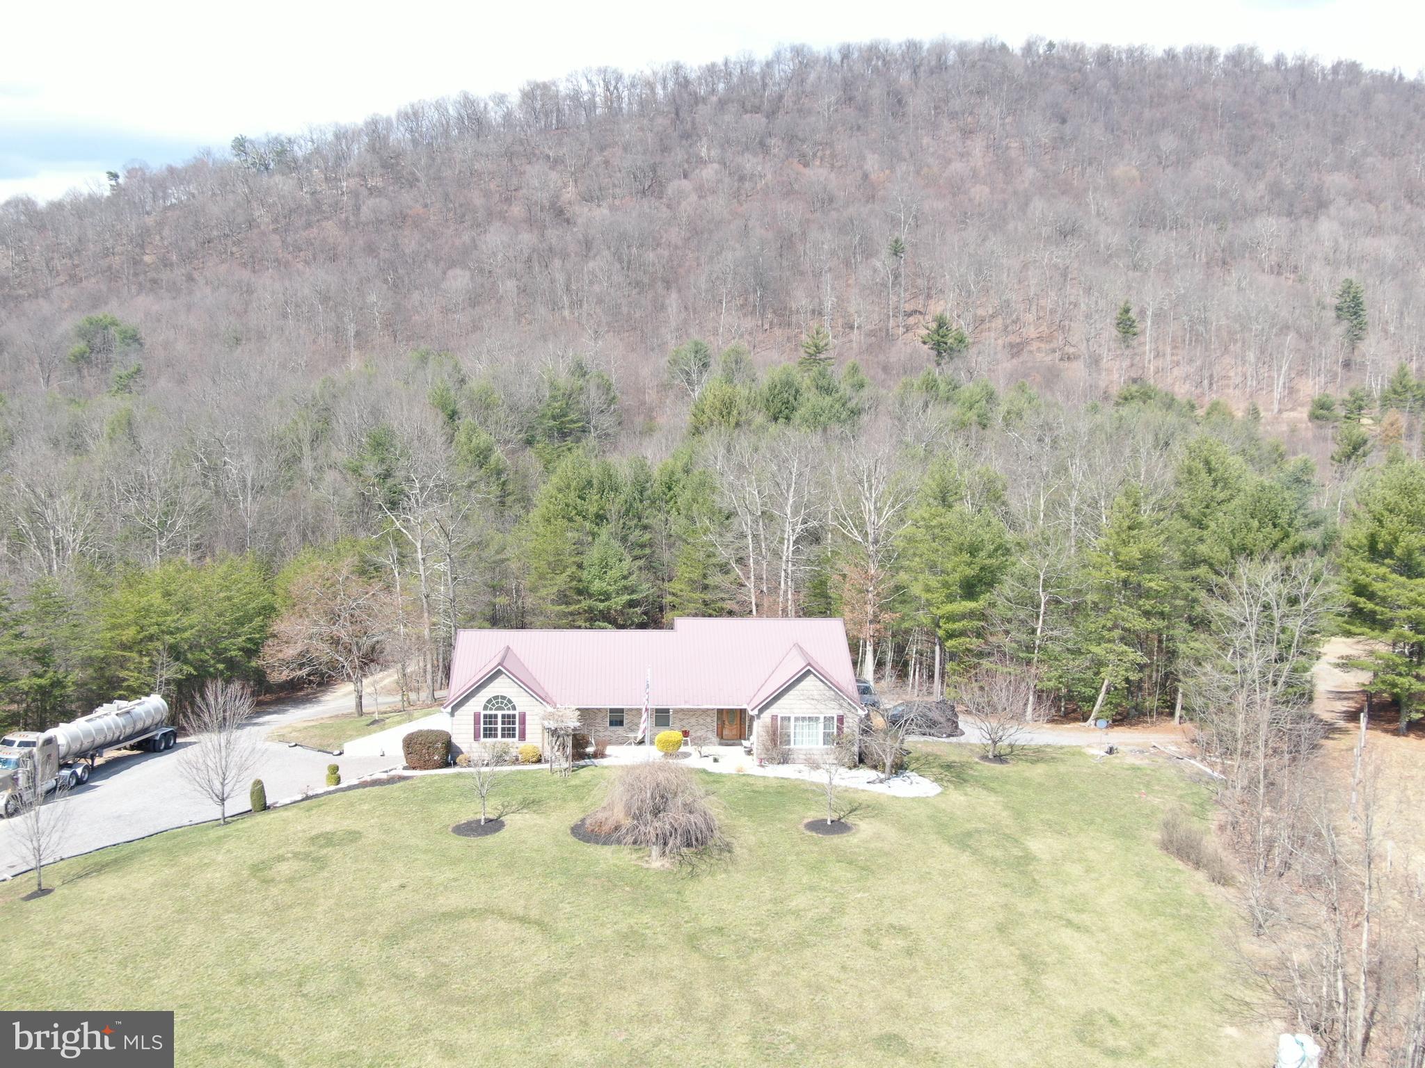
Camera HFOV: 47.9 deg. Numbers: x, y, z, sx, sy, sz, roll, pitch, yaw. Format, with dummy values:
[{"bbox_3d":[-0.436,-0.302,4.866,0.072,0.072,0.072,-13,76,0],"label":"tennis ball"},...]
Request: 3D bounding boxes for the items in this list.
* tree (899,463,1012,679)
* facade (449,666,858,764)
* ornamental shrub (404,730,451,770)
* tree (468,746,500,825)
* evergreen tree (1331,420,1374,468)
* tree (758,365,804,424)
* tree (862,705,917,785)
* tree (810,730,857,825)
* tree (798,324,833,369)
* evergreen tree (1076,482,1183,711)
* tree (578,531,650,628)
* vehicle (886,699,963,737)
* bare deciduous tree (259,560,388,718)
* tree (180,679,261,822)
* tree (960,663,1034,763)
[{"bbox_3d":[16.191,2.713,106.103,7.500,15.380,7.130,0,7,0],"label":"tree"},{"bbox_3d":[-3.242,9.969,88.200,22.300,5.400,3.000,0,5,-3],"label":"facade"},{"bbox_3d":[-15.414,11.674,87.000,2.600,2.150,2.500,0,5,-3],"label":"ornamental shrub"},{"bbox_3d":[-11.174,12.303,78.469,1.580,3.960,1.580,0,7,0],"label":"tree"},{"bbox_3d":[87.666,-12.101,219.609,5.790,6.700,5.500,0,7,0],"label":"evergreen tree"},{"bbox_3d":[8.814,-17.414,205.000,5.900,8.400,5.700,0,5,-3],"label":"tree"},{"bbox_3d":[9.582,11.250,86.254,2.990,4.220,2.840,0,7,0],"label":"tree"},{"bbox_3d":[5.965,11.918,78.424,2.340,4.740,2.220,0,7,0],"label":"tree"},{"bbox_3d":[15.715,-27.947,245.000,5.100,8.200,5.000,0,5,-3],"label":"tree"},{"bbox_3d":[26.194,4.307,101.000,6.600,15.000,6.400,0,5,-3],"label":"evergreen tree"},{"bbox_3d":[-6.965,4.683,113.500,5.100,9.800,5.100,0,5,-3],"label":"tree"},{"bbox_3d":[12.682,11.051,96.000,4.300,1.750,1.900,-1,5,-17],"label":"vehicle"},{"bbox_3d":[-24.458,6.467,100.908,8.050,10.150,7.640,0,7,0],"label":"bare deciduous tree"},{"bbox_3d":[-24.396,10.739,79.075,4.110,7.290,3.910,0,7,0],"label":"tree"},{"bbox_3d":[16.022,10.015,90.176,4.190,5.550,3.980,0,7,0],"label":"tree"}]

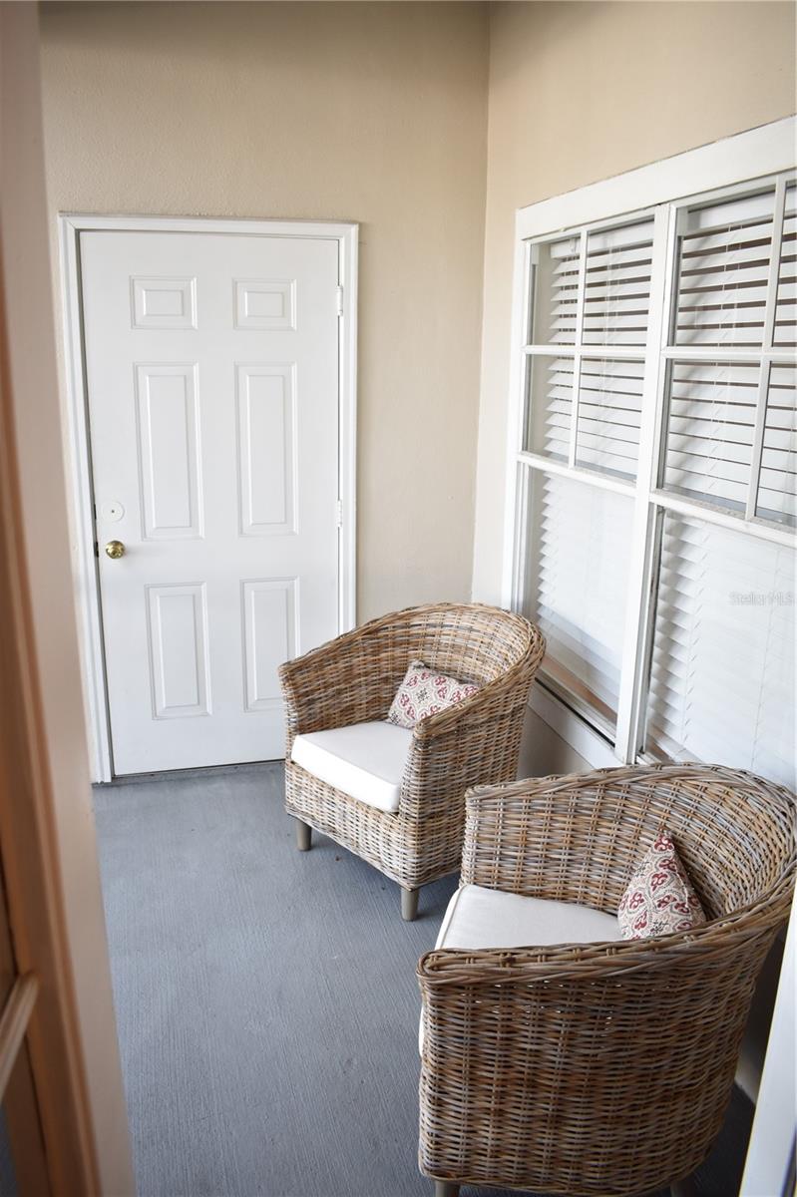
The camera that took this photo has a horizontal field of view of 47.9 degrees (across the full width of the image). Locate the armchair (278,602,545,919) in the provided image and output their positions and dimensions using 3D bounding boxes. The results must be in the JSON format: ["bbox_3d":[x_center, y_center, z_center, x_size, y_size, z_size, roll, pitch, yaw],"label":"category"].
[{"bbox_3d":[0.101,0.485,3.002,0.690,0.810,0.720,-11,18,-39],"label":"armchair"}]

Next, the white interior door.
[{"bbox_3d":[-0.679,-0.308,3.466,0.914,2.032,0.045,-3,15,-13],"label":"white interior door"}]

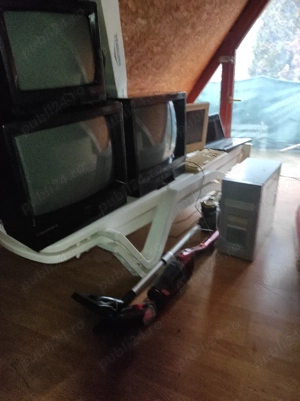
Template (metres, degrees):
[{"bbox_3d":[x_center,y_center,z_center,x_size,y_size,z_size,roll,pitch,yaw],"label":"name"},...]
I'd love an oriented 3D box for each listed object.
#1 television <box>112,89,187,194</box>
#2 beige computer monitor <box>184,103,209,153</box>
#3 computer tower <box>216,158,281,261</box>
[{"bbox_3d":[-0.107,-0.358,1.666,0.450,0.468,0.461,15,30,34],"label":"television"},{"bbox_3d":[0.158,-0.526,2.141,0.370,0.345,0.360,-23,31,-38],"label":"beige computer monitor"},{"bbox_3d":[0.553,0.036,1.596,0.189,0.420,0.400,14,29,32],"label":"computer tower"}]

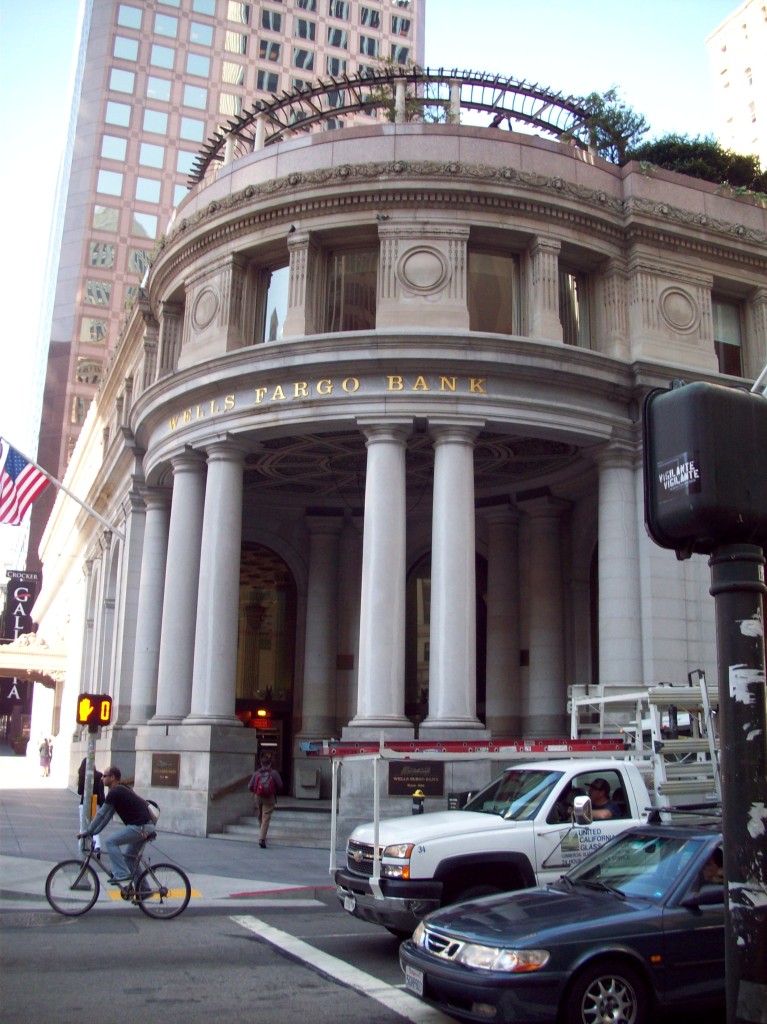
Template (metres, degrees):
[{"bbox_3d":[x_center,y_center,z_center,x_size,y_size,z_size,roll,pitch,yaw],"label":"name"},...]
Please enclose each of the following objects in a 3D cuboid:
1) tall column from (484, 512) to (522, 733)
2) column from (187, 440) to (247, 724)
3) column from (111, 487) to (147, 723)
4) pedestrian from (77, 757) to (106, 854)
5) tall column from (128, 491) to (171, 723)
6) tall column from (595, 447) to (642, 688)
[{"bbox_3d":[3.274,2.994,29.843,1.280,6.280,1.280,0,-12,6],"label":"tall column"},{"bbox_3d":[-3.875,1.570,25.713,1.370,6.760,1.370,2,-13,0],"label":"column"},{"bbox_3d":[-6.448,2.693,29.462,1.200,6.250,1.100,6,-13,-22],"label":"column"},{"bbox_3d":[-5.054,5.097,18.934,0.540,1.660,0.420,5,-12,-16],"label":"pedestrian"},{"bbox_3d":[-5.929,2.538,28.829,1.280,6.250,1.280,-1,-12,11],"label":"tall column"},{"bbox_3d":[5.473,1.753,25.378,1.220,6.760,1.220,9,-15,-30],"label":"tall column"}]

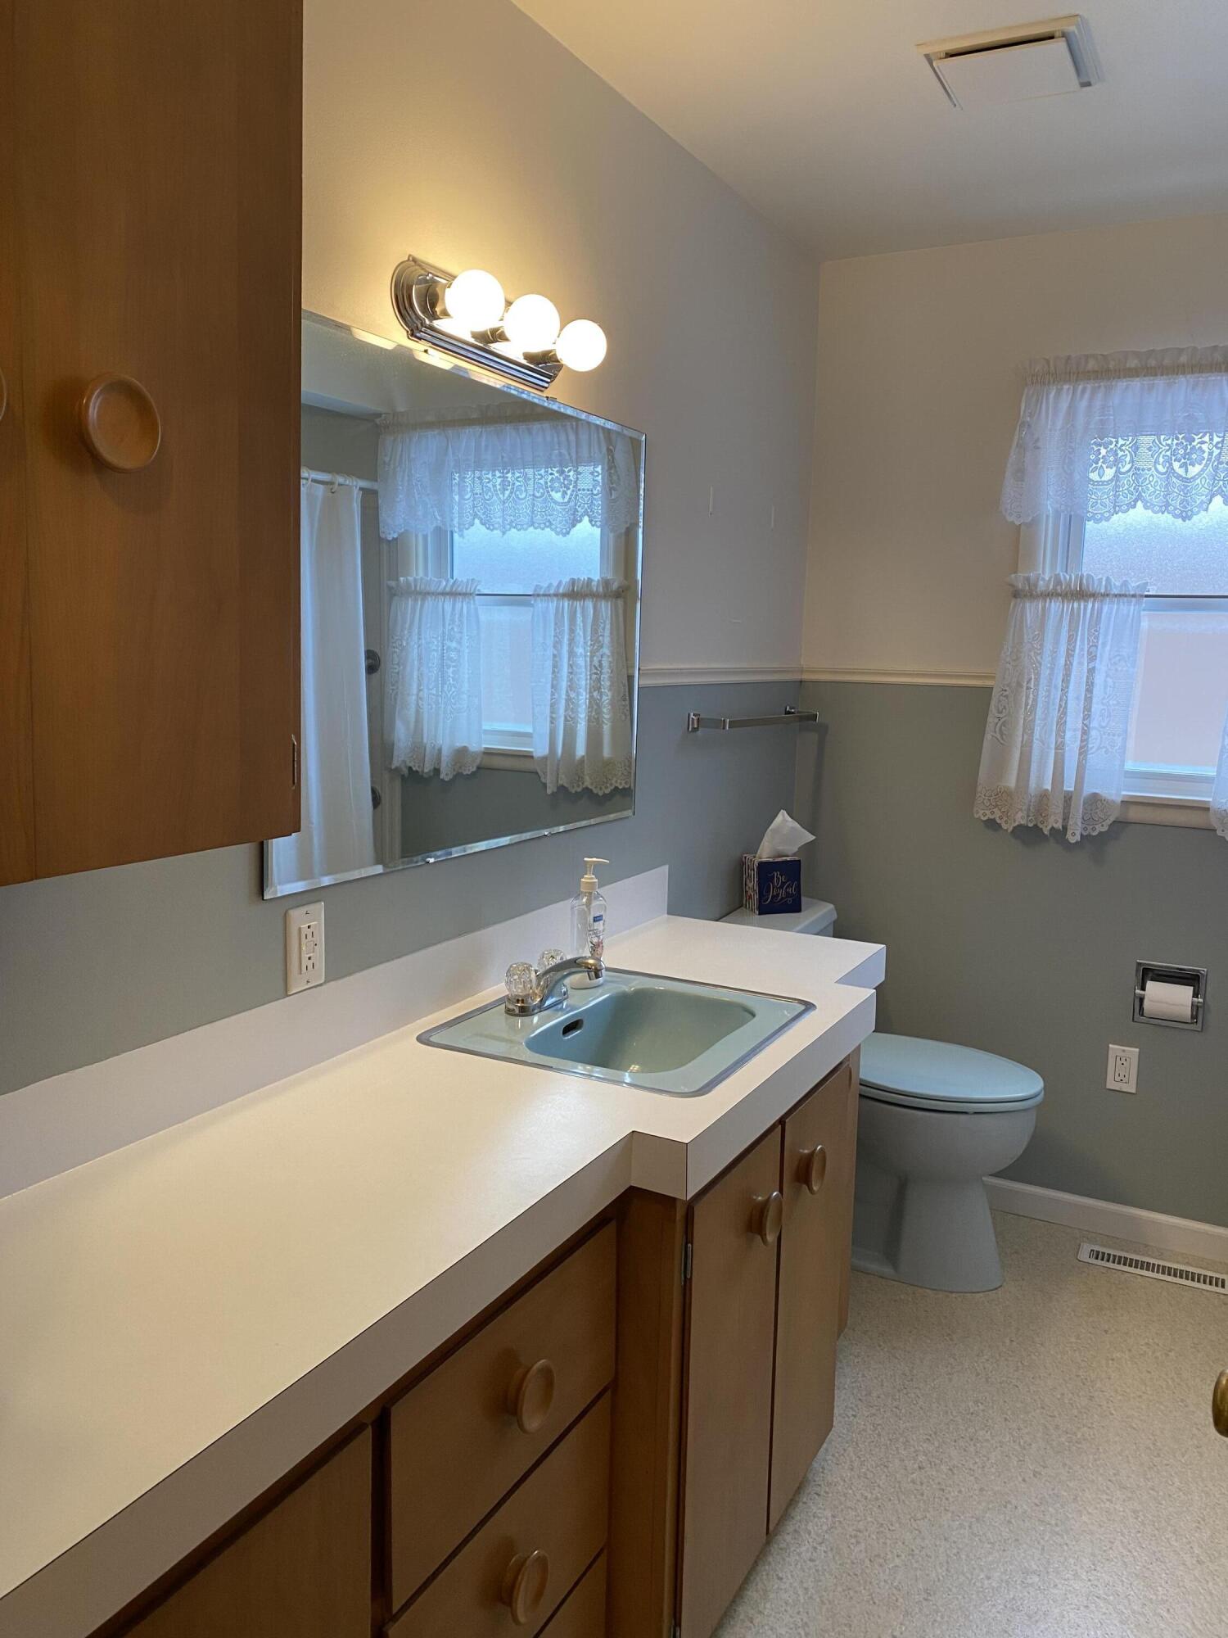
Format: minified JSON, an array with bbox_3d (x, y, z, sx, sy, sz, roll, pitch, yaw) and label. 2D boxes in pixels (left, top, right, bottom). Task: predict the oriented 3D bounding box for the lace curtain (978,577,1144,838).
[{"bbox_3d":[1.067,-0.258,2.959,0.351,0.625,0.080,6,9,28],"label":"lace curtain"}]

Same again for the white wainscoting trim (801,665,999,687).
[{"bbox_3d":[0.738,-0.365,3.180,0.542,0.037,0.018,6,9,28],"label":"white wainscoting trim"}]

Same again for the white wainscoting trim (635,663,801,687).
[{"bbox_3d":[0.286,-0.337,2.890,0.018,0.039,0.959,6,9,28],"label":"white wainscoting trim"}]

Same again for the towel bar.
[{"bbox_3d":[0.359,-0.246,2.975,0.085,0.040,0.677,6,9,28],"label":"towel bar"}]

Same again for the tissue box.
[{"bbox_3d":[0.386,0.160,3.002,0.110,0.127,0.108,-1,9,-16],"label":"tissue box"}]

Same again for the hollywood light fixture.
[{"bbox_3d":[-0.144,-0.749,1.864,0.132,0.114,0.451,6,9,28],"label":"hollywood light fixture"}]

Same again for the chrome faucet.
[{"bbox_3d":[-0.078,0.261,1.980,0.150,0.096,0.157,6,9,28],"label":"chrome faucet"}]

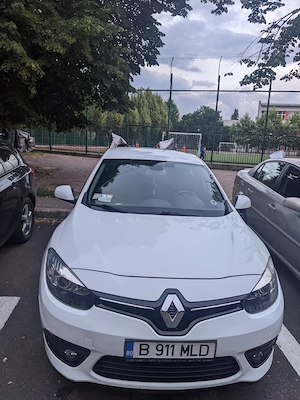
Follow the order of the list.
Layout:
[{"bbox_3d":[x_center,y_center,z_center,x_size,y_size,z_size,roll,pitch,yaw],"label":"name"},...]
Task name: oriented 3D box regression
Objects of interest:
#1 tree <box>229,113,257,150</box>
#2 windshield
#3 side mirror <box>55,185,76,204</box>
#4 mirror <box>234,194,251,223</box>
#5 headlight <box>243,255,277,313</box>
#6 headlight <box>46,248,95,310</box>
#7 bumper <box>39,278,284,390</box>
[{"bbox_3d":[19.271,-14.062,65.000,5.833,8.333,5.833,3,10,-4],"label":"tree"},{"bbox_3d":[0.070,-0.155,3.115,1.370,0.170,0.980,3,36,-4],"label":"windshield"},{"bbox_3d":[-0.848,-0.066,3.124,0.220,0.180,0.170,3,10,-4],"label":"side mirror"},{"bbox_3d":[0.965,0.021,3.257,0.220,0.180,0.170,3,10,-4],"label":"mirror"},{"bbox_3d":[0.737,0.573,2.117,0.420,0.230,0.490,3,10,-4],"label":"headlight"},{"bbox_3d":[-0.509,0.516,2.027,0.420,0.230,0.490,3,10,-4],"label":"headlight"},{"bbox_3d":[0.106,0.806,2.018,1.750,0.545,0.550,3,10,-4],"label":"bumper"}]

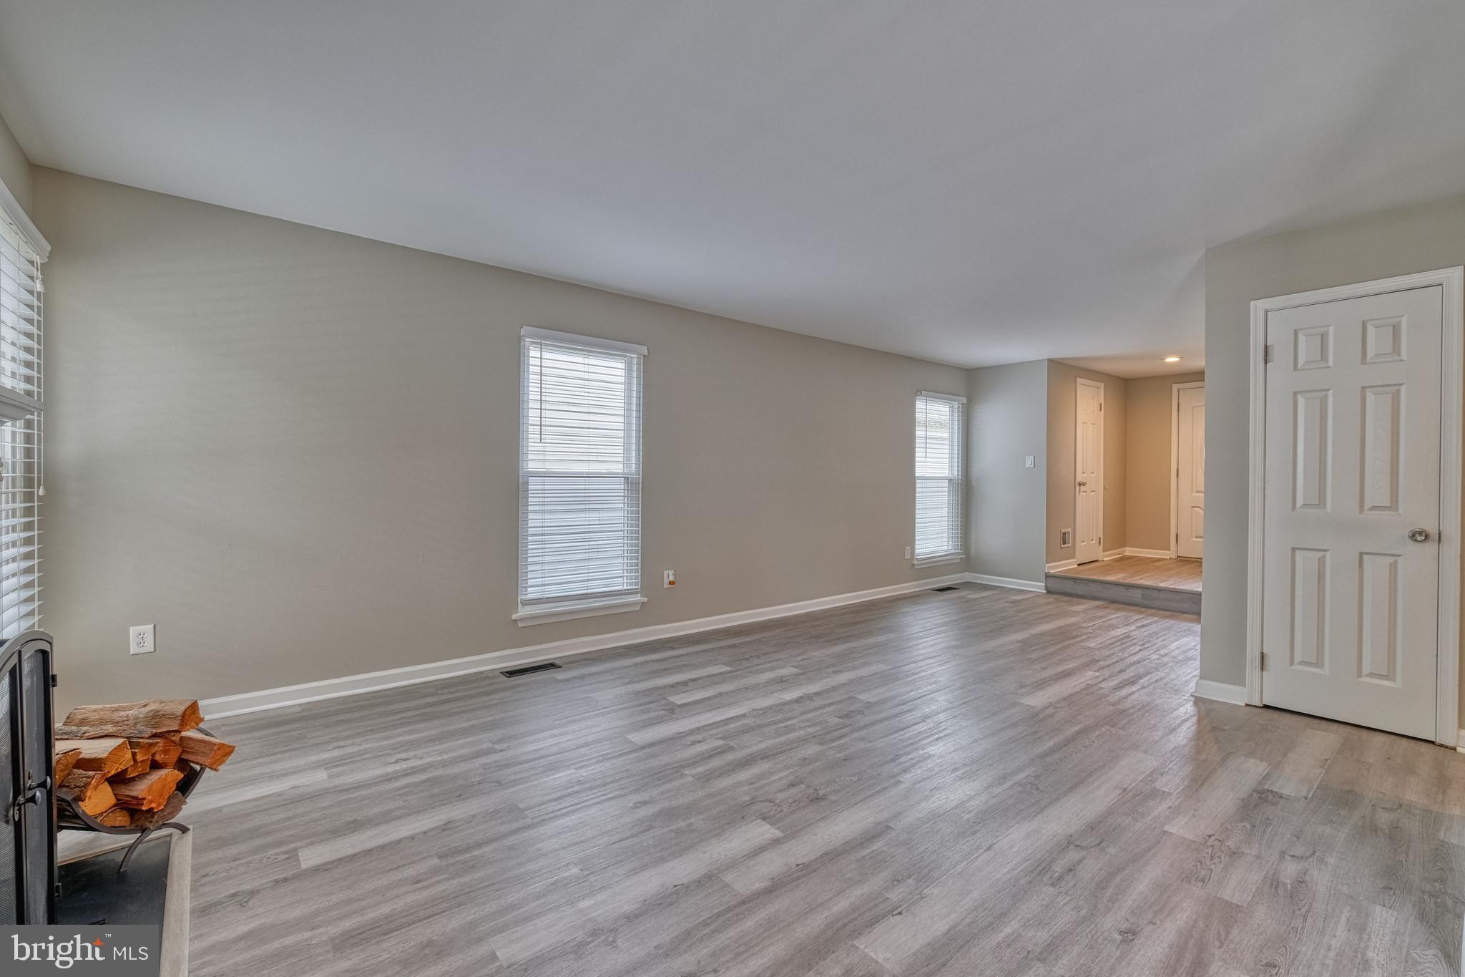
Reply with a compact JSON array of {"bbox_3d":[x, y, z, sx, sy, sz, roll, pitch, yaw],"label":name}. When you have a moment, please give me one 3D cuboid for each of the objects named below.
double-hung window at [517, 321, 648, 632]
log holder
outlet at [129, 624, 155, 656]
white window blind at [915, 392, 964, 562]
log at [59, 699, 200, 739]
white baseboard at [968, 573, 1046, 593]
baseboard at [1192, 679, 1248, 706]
[{"bbox_3d":[-0.998,-0.063,4.074,0.910,1.830,0.100,0,1,-38],"label":"double-hung window"},{"bbox_3d":[-1.937,0.972,1.890,0.360,0.275,0.410,1,1,10],"label":"log holder"},{"bbox_3d":[-2.672,0.686,2.767,0.081,0.125,0.009,0,1,-38],"label":"outlet"},{"bbox_3d":[2.256,-0.129,6.611,0.840,1.740,0.070,0,1,-38],"label":"white window blind"},{"bbox_3d":[-1.890,0.730,1.925,0.370,0.097,0.100,0,1,-3],"label":"log"},{"bbox_3d":[2.997,1.034,6.705,0.018,0.093,0.840,0,1,-38],"label":"white baseboard"},{"bbox_3d":[2.617,1.085,3.273,0.018,0.093,0.220,0,1,-38],"label":"baseboard"}]

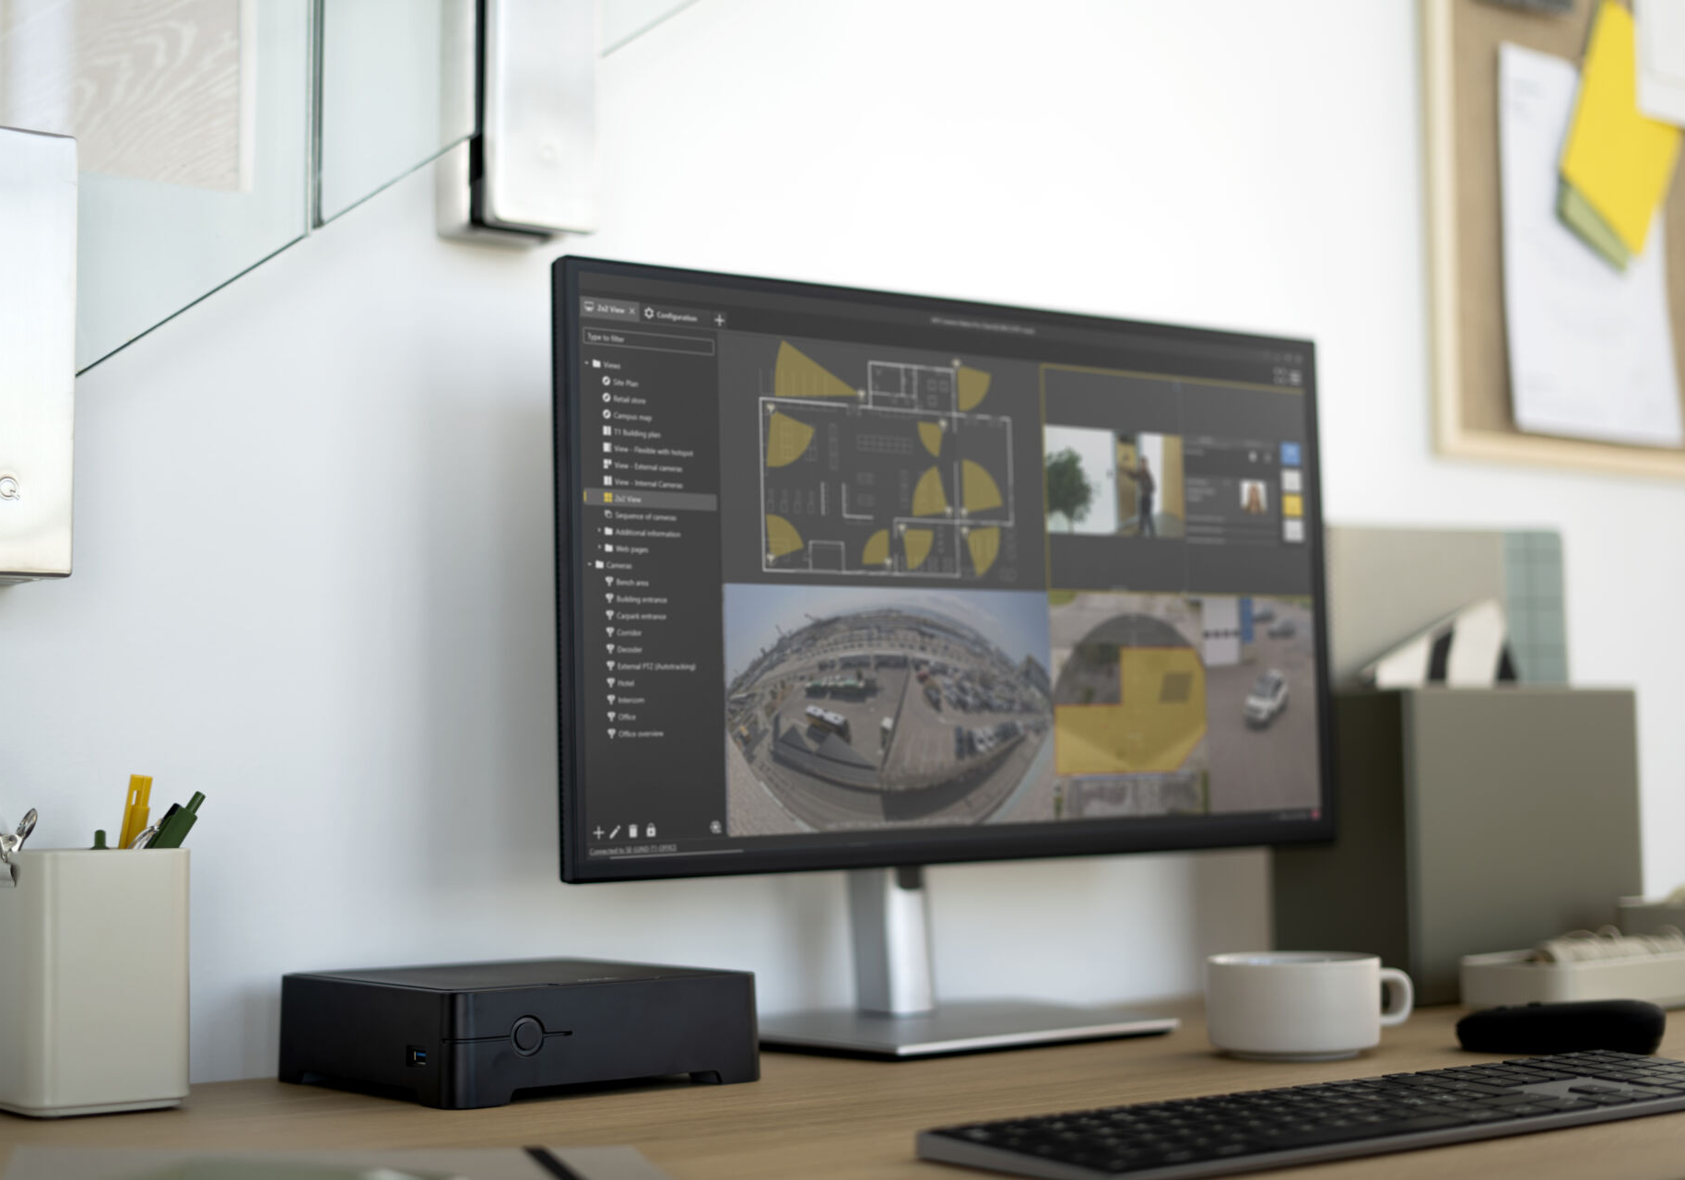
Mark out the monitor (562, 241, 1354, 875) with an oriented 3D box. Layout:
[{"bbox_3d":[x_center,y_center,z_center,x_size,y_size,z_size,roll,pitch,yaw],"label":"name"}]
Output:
[{"bbox_3d":[0.077,-0.004,1.500,0.579,0.336,0.045,1,-5,-36],"label":"monitor"}]

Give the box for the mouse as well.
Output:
[{"bbox_3d":[0.389,0.236,1.333,0.107,0.033,0.063,-5,-6,43],"label":"mouse"}]

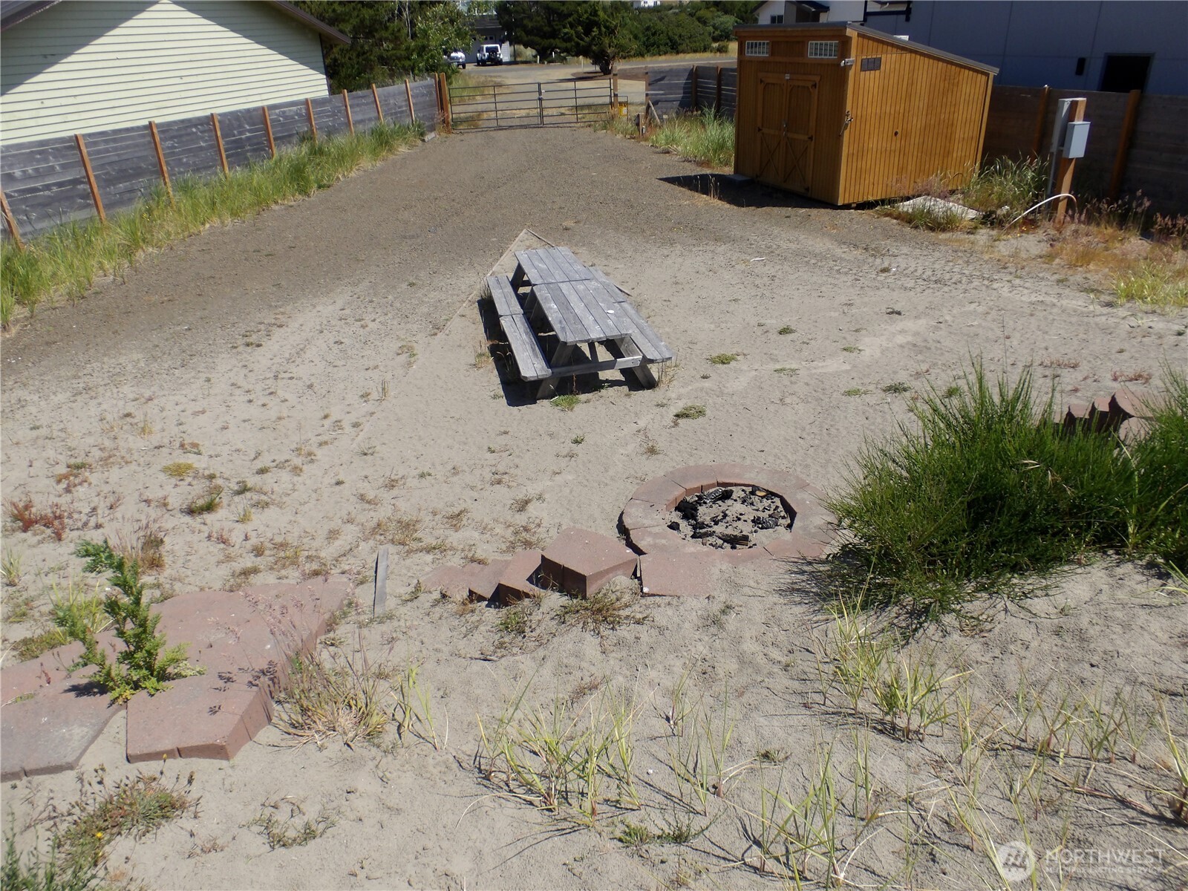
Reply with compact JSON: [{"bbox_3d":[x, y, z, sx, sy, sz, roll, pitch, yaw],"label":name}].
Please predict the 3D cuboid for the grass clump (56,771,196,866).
[{"bbox_3d":[-1.391,1.102,2.451,0.371,0.103,0.237,-24,34,-35],"label":"grass clump"}]

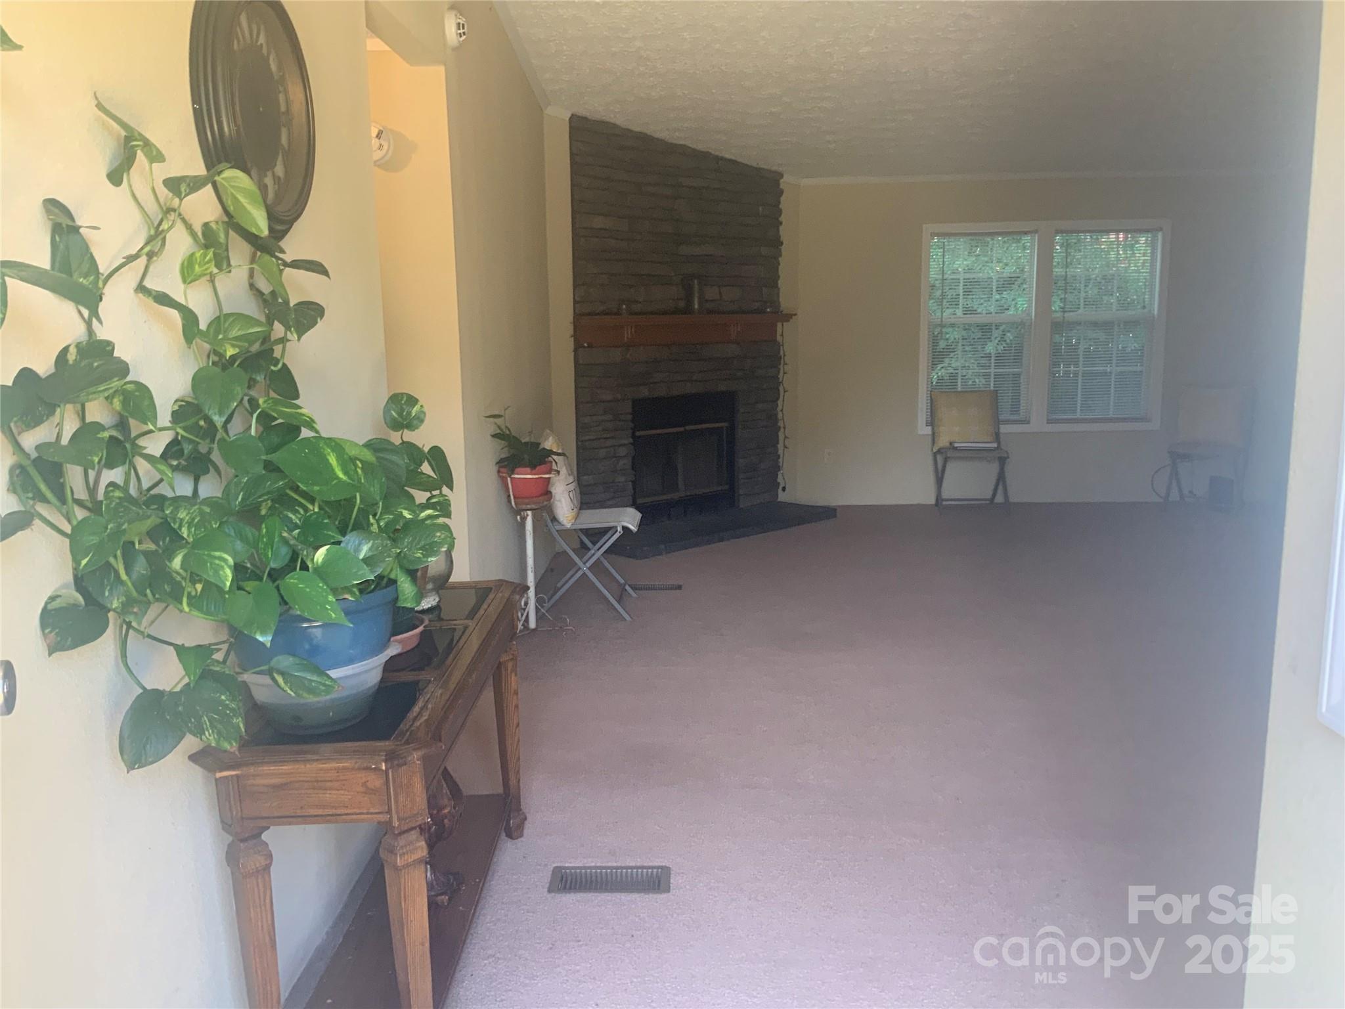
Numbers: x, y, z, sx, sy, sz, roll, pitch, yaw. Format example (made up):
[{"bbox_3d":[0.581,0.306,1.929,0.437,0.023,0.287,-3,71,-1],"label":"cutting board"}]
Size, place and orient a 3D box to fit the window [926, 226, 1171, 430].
[{"bbox_3d":[2.617,-1.244,7.969,1.710,1.460,0.090,-1,9,2],"label":"window"}]

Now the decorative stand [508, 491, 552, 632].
[{"bbox_3d":[-0.611,0.246,4.948,0.220,0.650,0.230,-1,9,2],"label":"decorative stand"}]

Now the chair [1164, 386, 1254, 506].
[{"bbox_3d":[3.723,-0.386,7.791,0.480,0.830,0.480,5,11,33],"label":"chair"}]

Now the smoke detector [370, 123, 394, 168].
[{"bbox_3d":[-1.047,-1.254,3.913,0.142,0.142,0.050,-1,9,2],"label":"smoke detector"}]

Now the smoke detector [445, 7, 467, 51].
[{"bbox_3d":[-0.759,-1.665,3.945,0.050,0.135,0.135,-1,9,2],"label":"smoke detector"}]

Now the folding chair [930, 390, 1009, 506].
[{"bbox_3d":[2.083,-0.374,7.871,0.480,0.830,0.470,-1,9,2],"label":"folding chair"}]

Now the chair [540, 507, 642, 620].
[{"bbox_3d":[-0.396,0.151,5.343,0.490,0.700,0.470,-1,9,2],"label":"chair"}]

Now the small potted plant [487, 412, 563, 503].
[{"bbox_3d":[-0.620,-0.198,4.819,0.310,0.410,0.330,-1,9,2],"label":"small potted plant"}]

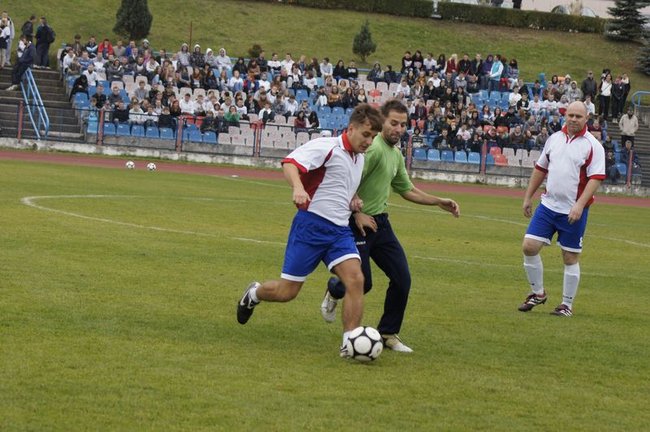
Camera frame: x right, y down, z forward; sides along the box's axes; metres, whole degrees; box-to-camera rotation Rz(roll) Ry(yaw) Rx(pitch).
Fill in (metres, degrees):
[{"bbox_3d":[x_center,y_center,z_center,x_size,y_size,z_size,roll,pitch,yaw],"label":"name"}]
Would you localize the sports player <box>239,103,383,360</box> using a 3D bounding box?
[{"bbox_3d":[-0.094,0.094,15.750,0.870,1.620,0.600,6,3,37],"label":"sports player"}]

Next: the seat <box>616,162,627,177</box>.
[{"bbox_3d":[9.339,-1.465,76.700,0.430,0.420,0.430,4,2,-3],"label":"seat"}]

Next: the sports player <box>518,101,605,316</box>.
[{"bbox_3d":[1.995,-0.063,20.500,0.640,1.800,0.480,5,2,25],"label":"sports player"}]

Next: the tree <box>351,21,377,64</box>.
[{"bbox_3d":[1.511,-6.593,92.000,0.930,1.650,0.930,4,2,0],"label":"tree"}]

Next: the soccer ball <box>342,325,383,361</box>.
[{"bbox_3d":[0.236,0.809,15.420,0.220,0.220,0.220,4,2,0],"label":"soccer ball"}]

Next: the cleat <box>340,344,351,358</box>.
[{"bbox_3d":[0.176,0.871,15.600,0.280,0.110,0.105,6,3,41],"label":"cleat"}]

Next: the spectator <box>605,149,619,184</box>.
[{"bbox_3d":[9.017,-1.524,76.500,0.470,1.080,0.680,4,2,-3],"label":"spectator"}]

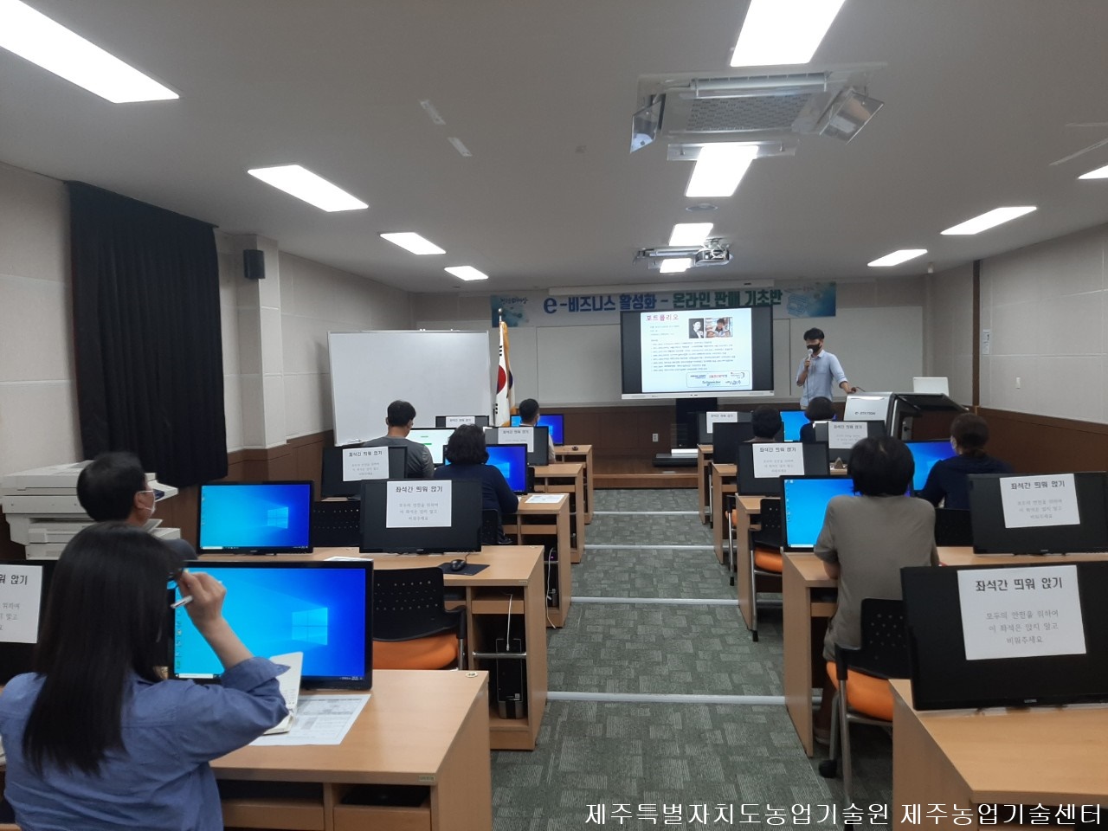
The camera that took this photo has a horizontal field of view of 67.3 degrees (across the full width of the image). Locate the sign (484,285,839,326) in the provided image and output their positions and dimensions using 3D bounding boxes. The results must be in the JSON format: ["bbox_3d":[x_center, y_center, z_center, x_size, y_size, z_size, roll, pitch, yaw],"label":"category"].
[{"bbox_3d":[1.516,-1.572,11.935,4.890,0.475,0.030,-1,4,5],"label":"sign"}]

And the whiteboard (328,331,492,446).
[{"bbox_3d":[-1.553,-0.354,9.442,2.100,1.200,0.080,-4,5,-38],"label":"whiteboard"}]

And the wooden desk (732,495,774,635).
[{"bbox_3d":[1.939,0.849,4.948,1.600,0.705,0.580,-1,3,6],"label":"wooden desk"}]

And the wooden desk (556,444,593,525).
[{"bbox_3d":[-0.420,0.719,8.568,1.600,0.705,0.580,-1,3,6],"label":"wooden desk"}]

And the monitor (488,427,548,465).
[{"bbox_3d":[-0.318,0.266,6.923,0.558,0.355,0.170,-1,4,5],"label":"monitor"}]

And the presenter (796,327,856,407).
[{"bbox_3d":[3.353,-0.211,10.327,0.660,1.750,0.420,0,4,26],"label":"presenter"}]

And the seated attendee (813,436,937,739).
[{"bbox_3d":[1.133,0.697,3.017,0.450,1.270,0.640,-1,3,6],"label":"seated attendee"}]

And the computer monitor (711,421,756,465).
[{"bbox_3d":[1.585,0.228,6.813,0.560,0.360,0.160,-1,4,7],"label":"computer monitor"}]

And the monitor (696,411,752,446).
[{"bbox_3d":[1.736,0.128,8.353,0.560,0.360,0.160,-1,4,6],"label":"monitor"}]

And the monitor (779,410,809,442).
[{"bbox_3d":[2.521,0.109,8.236,0.565,0.338,0.070,-1,-4,6],"label":"monitor"}]

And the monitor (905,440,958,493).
[{"bbox_3d":[2.202,0.321,5.038,0.558,0.355,0.170,-2,4,-2],"label":"monitor"}]

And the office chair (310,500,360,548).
[{"bbox_3d":[-1.306,0.896,5.208,0.590,0.800,0.560,-1,4,5],"label":"office chair"}]

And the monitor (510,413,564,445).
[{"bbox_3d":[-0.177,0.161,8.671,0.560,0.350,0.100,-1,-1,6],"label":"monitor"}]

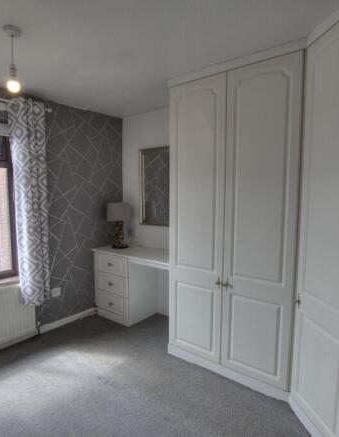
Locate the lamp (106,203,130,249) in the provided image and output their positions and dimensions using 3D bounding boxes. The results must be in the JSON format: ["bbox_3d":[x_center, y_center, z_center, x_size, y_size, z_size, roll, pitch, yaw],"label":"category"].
[{"bbox_3d":[-0.601,0.082,3.297,0.275,0.536,0.275,5,7,43],"label":"lamp"}]

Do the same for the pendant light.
[{"bbox_3d":[-0.913,-0.917,1.592,0.092,0.351,0.092,5,7,43],"label":"pendant light"}]

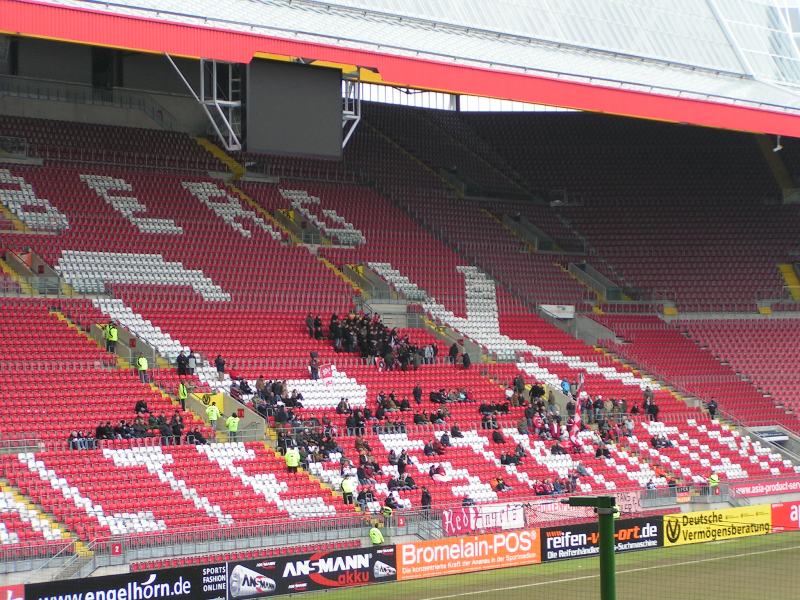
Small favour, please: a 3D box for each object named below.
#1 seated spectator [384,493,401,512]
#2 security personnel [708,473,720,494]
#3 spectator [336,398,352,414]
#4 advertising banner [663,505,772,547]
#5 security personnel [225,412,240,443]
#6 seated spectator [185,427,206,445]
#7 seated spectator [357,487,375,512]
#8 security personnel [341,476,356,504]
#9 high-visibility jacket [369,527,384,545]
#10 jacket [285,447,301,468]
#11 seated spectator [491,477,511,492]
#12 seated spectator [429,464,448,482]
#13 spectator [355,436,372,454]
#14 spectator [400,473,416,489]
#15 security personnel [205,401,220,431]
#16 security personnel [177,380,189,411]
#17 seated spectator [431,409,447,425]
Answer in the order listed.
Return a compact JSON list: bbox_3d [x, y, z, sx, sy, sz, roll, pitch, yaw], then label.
[{"bbox_3d":[-0.313,10.974,117.257,0.750,1.260,0.580,-1,-2,41],"label":"seated spectator"},{"bbox_3d":[19.860,11.800,138.818,0.420,1.720,0.580,-1,-2,41],"label":"security personnel"},{"bbox_3d":[-3.221,6.276,126.287,0.750,1.220,0.550,-2,-2,42],"label":"spectator"},{"bbox_3d":[19.949,14.059,137.113,0.100,1.870,12.330,-1,-2,41],"label":"advertising banner"},{"bbox_3d":[-8.843,6.809,115.903,0.620,1.740,0.450,0,-2,-18],"label":"security personnel"},{"bbox_3d":[-10.540,7.180,113.991,0.850,1.120,0.550,-2,-2,42],"label":"seated spectator"},{"bbox_3d":[-1.747,10.630,116.671,0.750,1.260,0.580,-1,-2,41],"label":"seated spectator"},{"bbox_3d":[-2.739,10.224,115.763,0.400,1.780,0.580,-1,-2,41],"label":"security personnel"},{"bbox_3d":[-1.049,10.717,100.090,0.620,0.800,0.380,-1,-2,23],"label":"high-visibility jacket"},{"bbox_3d":[-5.471,7.973,111.744,0.660,0.900,0.420,-1,-2,-7],"label":"jacket"},{"bbox_3d":[5.525,10.274,119.503,0.800,1.170,0.550,-2,-2,42],"label":"seated spectator"},{"bbox_3d":[2.173,9.941,123.794,0.750,1.260,0.580,-1,-2,41],"label":"seated spectator"},{"bbox_3d":[-2.034,8.393,123.859,0.750,1.260,0.580,-1,-2,41],"label":"spectator"},{"bbox_3d":[0.527,10.173,120.999,0.750,1.260,0.580,-1,-2,41],"label":"spectator"},{"bbox_3d":[-10.031,6.374,117.457,0.620,1.780,0.420,0,-2,-12],"label":"security personnel"},{"bbox_3d":[-11.670,5.246,118.070,0.400,1.780,0.560,-2,-2,42],"label":"security personnel"},{"bbox_3d":[2.379,7.257,132.792,0.750,1.260,0.580,-1,-2,41],"label":"seated spectator"}]

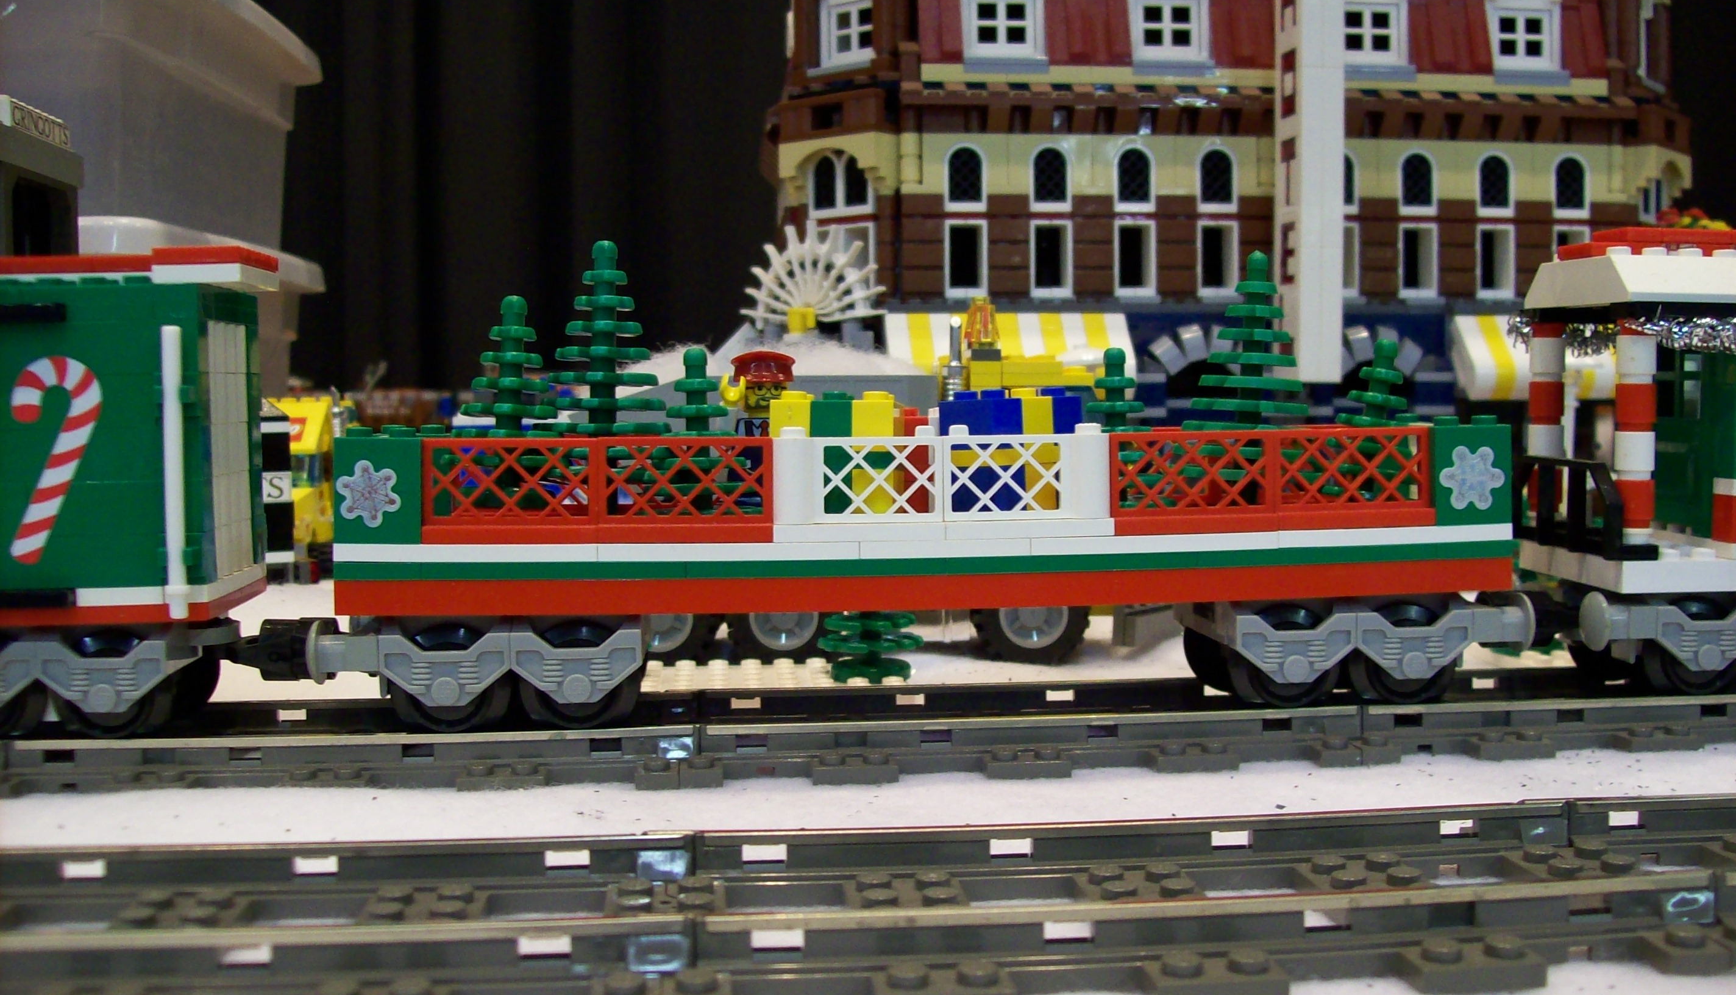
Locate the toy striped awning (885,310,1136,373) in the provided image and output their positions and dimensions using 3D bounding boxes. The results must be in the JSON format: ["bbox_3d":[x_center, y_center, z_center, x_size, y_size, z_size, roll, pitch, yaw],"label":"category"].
[{"bbox_3d":[0.051,-0.051,0.646,0.088,0.032,0.024,-1,4,-8],"label":"toy striped awning"}]

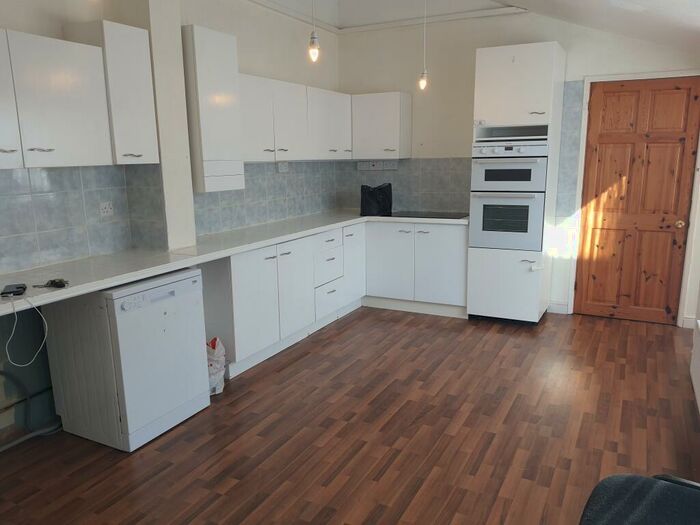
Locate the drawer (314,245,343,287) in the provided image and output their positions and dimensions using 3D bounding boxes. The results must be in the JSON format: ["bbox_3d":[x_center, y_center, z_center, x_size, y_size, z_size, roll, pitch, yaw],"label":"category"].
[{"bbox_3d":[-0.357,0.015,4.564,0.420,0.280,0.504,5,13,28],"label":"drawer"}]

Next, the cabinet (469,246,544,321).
[{"bbox_3d":[1.460,0.139,4.782,0.605,0.608,0.605,5,13,28],"label":"cabinet"}]

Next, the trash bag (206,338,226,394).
[{"bbox_3d":[-0.912,0.648,3.354,0.232,0.353,0.242,5,13,28],"label":"trash bag"}]

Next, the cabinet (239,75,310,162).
[{"bbox_3d":[-0.734,-1.128,4.235,0.320,0.628,0.945,5,13,28],"label":"cabinet"}]

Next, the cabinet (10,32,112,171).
[{"bbox_3d":[-1.571,-0.810,2.733,0.305,0.619,0.492,5,13,28],"label":"cabinet"}]

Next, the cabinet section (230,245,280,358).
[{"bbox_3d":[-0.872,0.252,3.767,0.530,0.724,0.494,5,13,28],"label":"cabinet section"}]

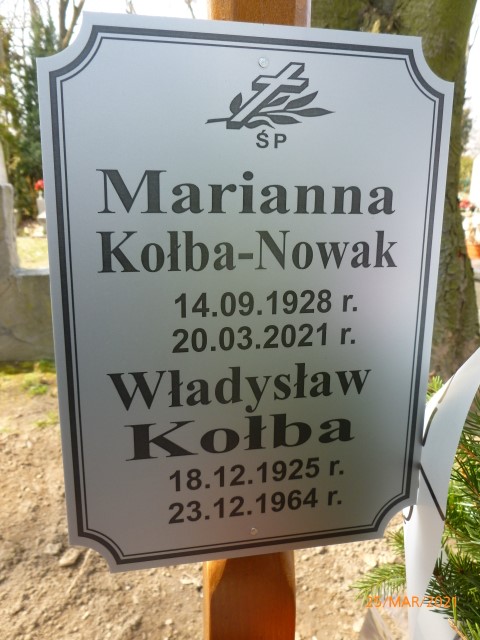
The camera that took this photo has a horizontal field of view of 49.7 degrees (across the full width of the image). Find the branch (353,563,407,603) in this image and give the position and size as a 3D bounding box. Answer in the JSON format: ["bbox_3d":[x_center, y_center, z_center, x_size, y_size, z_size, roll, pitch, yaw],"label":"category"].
[{"bbox_3d":[0.138,0.254,0.500,0.061,0.034,0.040,0,12,0],"label":"branch"}]

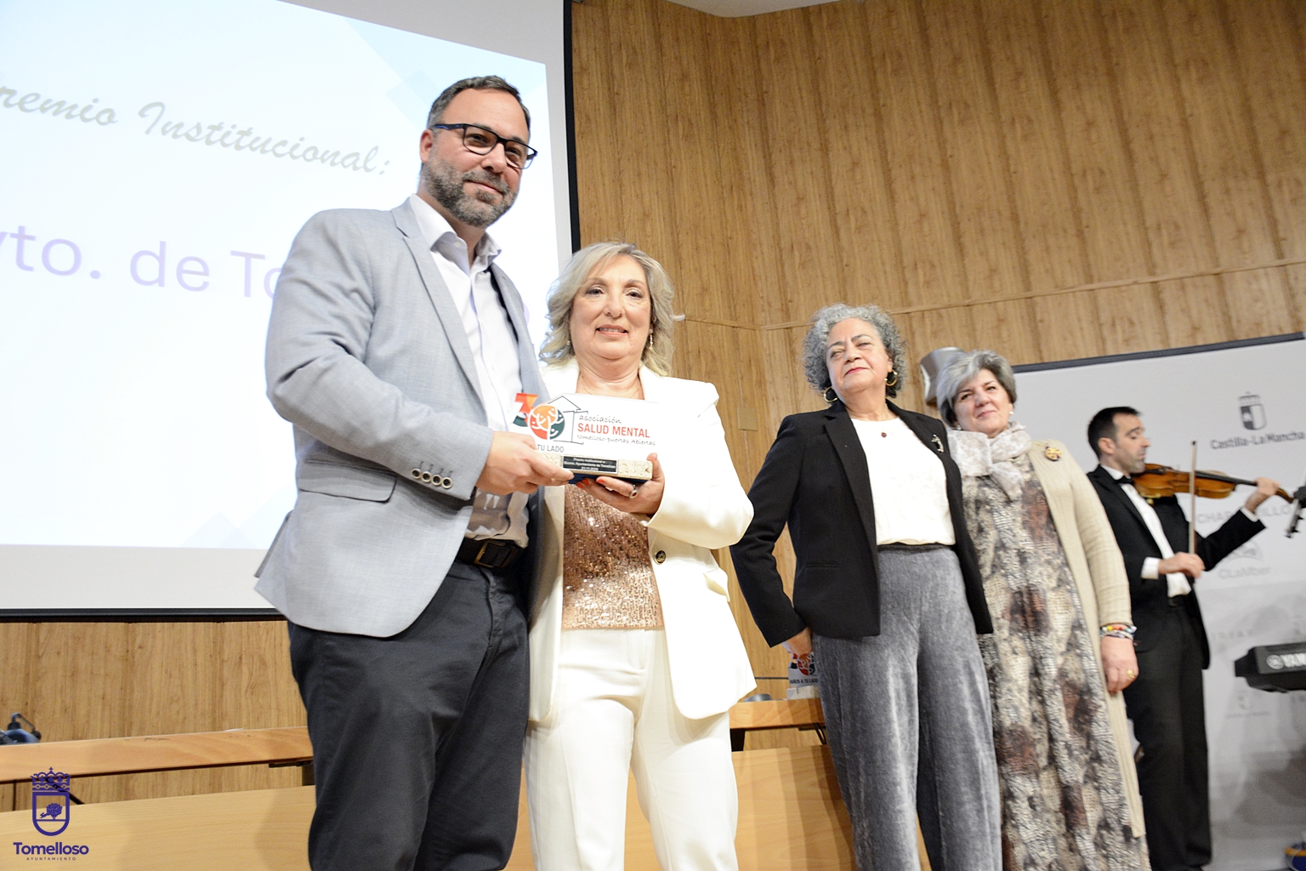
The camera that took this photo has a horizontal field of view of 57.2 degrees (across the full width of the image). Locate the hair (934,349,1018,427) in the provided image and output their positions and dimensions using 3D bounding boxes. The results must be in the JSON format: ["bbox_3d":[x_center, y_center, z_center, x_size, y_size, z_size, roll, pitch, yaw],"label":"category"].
[{"bbox_3d":[0.862,-0.125,3.200,0.200,0.205,0.210,-10,-16,18],"label":"hair"}]

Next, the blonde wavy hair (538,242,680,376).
[{"bbox_3d":[-0.087,-0.245,2.340,0.265,0.265,0.235,-4,-15,-5],"label":"blonde wavy hair"}]

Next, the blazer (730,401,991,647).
[{"bbox_3d":[0.484,0.207,2.830,0.510,0.570,0.360,-1,-15,-12],"label":"blazer"}]

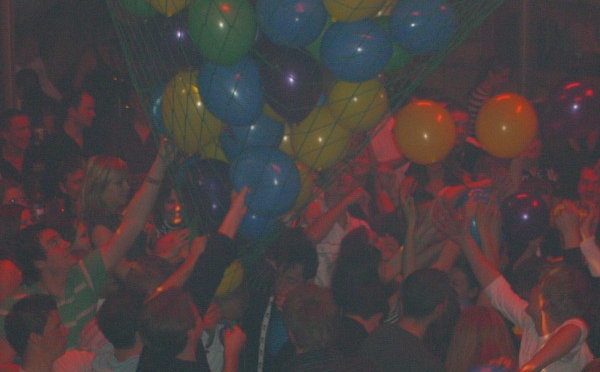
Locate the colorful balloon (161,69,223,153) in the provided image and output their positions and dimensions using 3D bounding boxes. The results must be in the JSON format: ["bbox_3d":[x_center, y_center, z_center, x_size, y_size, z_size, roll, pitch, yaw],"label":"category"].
[{"bbox_3d":[-0.441,-0.301,8.100,0.246,0.353,0.246,0,10,0],"label":"colorful balloon"}]

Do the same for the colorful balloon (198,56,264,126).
[{"bbox_3d":[-0.278,-0.392,7.950,0.262,0.306,0.262,0,10,0],"label":"colorful balloon"}]

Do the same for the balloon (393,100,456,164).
[{"bbox_3d":[0.531,-0.230,8.400,0.264,0.276,0.264,0,10,0],"label":"balloon"}]

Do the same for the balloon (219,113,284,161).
[{"bbox_3d":[-0.196,-0.183,8.150,0.268,0.264,0.268,0,10,0],"label":"balloon"}]

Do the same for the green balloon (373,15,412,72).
[{"bbox_3d":[0.298,-0.541,7.400,0.247,0.247,0.247,0,8,0],"label":"green balloon"}]

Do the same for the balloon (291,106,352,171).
[{"bbox_3d":[0.079,-0.175,7.300,0.229,0.244,0.229,0,8,0],"label":"balloon"}]

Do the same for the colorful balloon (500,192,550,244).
[{"bbox_3d":[1.091,0.153,9.600,0.238,0.253,0.238,0,10,0],"label":"colorful balloon"}]

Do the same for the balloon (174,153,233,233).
[{"bbox_3d":[-0.345,0.031,7.300,0.233,0.281,0.233,0,8,0],"label":"balloon"}]

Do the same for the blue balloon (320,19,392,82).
[{"bbox_3d":[0.206,-0.494,7.200,0.262,0.226,0.262,0,8,0],"label":"blue balloon"}]

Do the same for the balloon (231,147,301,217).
[{"bbox_3d":[-0.122,-0.013,7.100,0.252,0.252,0.252,0,8,0],"label":"balloon"}]

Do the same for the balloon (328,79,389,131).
[{"bbox_3d":[0.246,-0.346,8.300,0.252,0.252,0.252,0,10,0],"label":"balloon"}]

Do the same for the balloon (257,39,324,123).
[{"bbox_3d":[-0.034,-0.385,7.350,0.242,0.305,0.242,0,8,0],"label":"balloon"}]

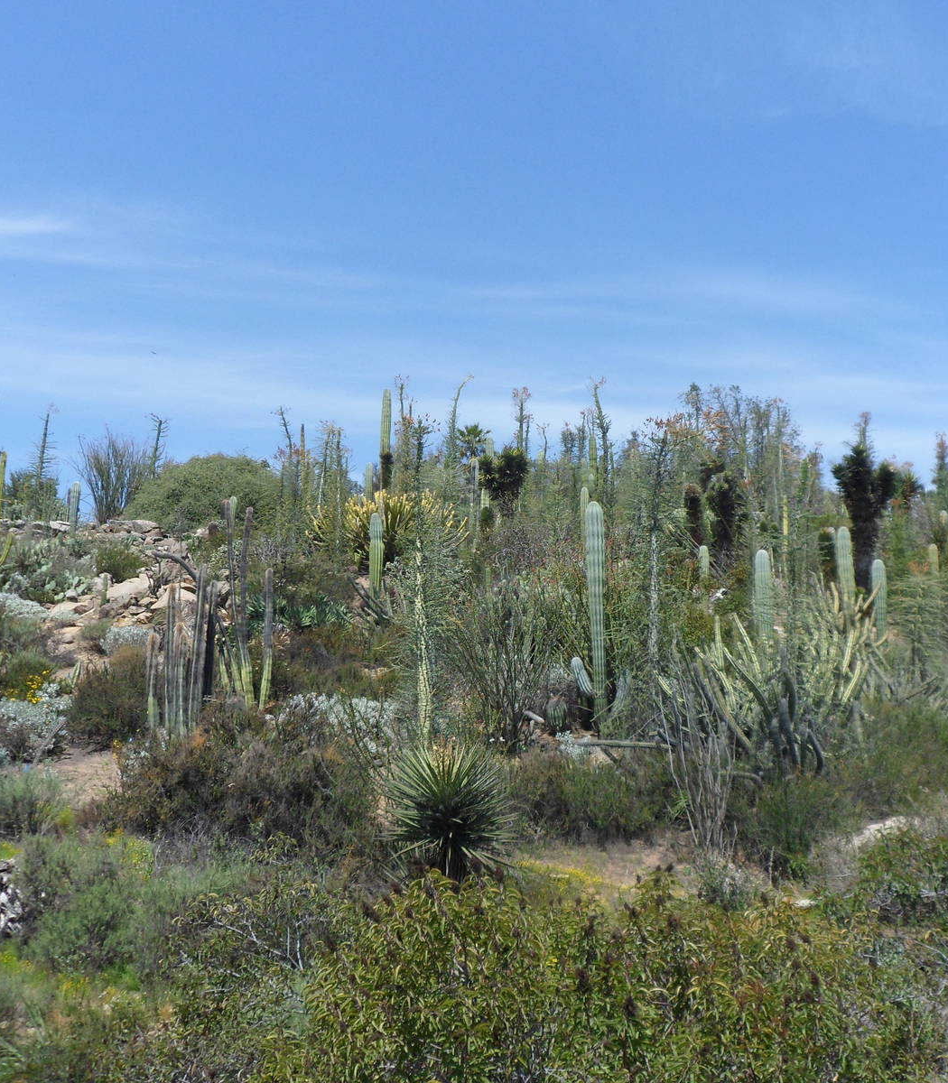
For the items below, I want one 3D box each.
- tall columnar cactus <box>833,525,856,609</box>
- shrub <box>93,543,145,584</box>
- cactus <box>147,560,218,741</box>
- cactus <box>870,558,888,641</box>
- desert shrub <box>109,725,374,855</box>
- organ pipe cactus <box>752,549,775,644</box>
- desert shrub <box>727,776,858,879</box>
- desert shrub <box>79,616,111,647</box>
[{"bbox_3d":[8.071,0.638,24.500,0.334,1.959,0.334,-3,-11,18],"label":"tall columnar cactus"},{"bbox_3d":[-8.766,0.529,27.871,1.256,0.954,1.150,3,-9,-17],"label":"shrub"},{"bbox_3d":[-4.133,1.557,16.000,0.851,2.500,0.724,3,-11,-14],"label":"cactus"},{"bbox_3d":[8.448,1.234,23.500,0.226,1.772,0.226,-4,-11,20],"label":"cactus"},{"bbox_3d":[-2.970,3.165,14.393,3.388,1.575,2.200,2,-9,-11],"label":"desert shrub"},{"bbox_3d":[5.778,1.104,22.500,0.351,1.929,0.351,-3,-11,14],"label":"organ pipe cactus"},{"bbox_3d":[3.523,3.131,12.400,1.363,1.159,1.227,-3,-11,15],"label":"desert shrub"},{"bbox_3d":[-6.898,1.642,20.500,0.566,0.555,0.566,3,-11,-18],"label":"desert shrub"}]

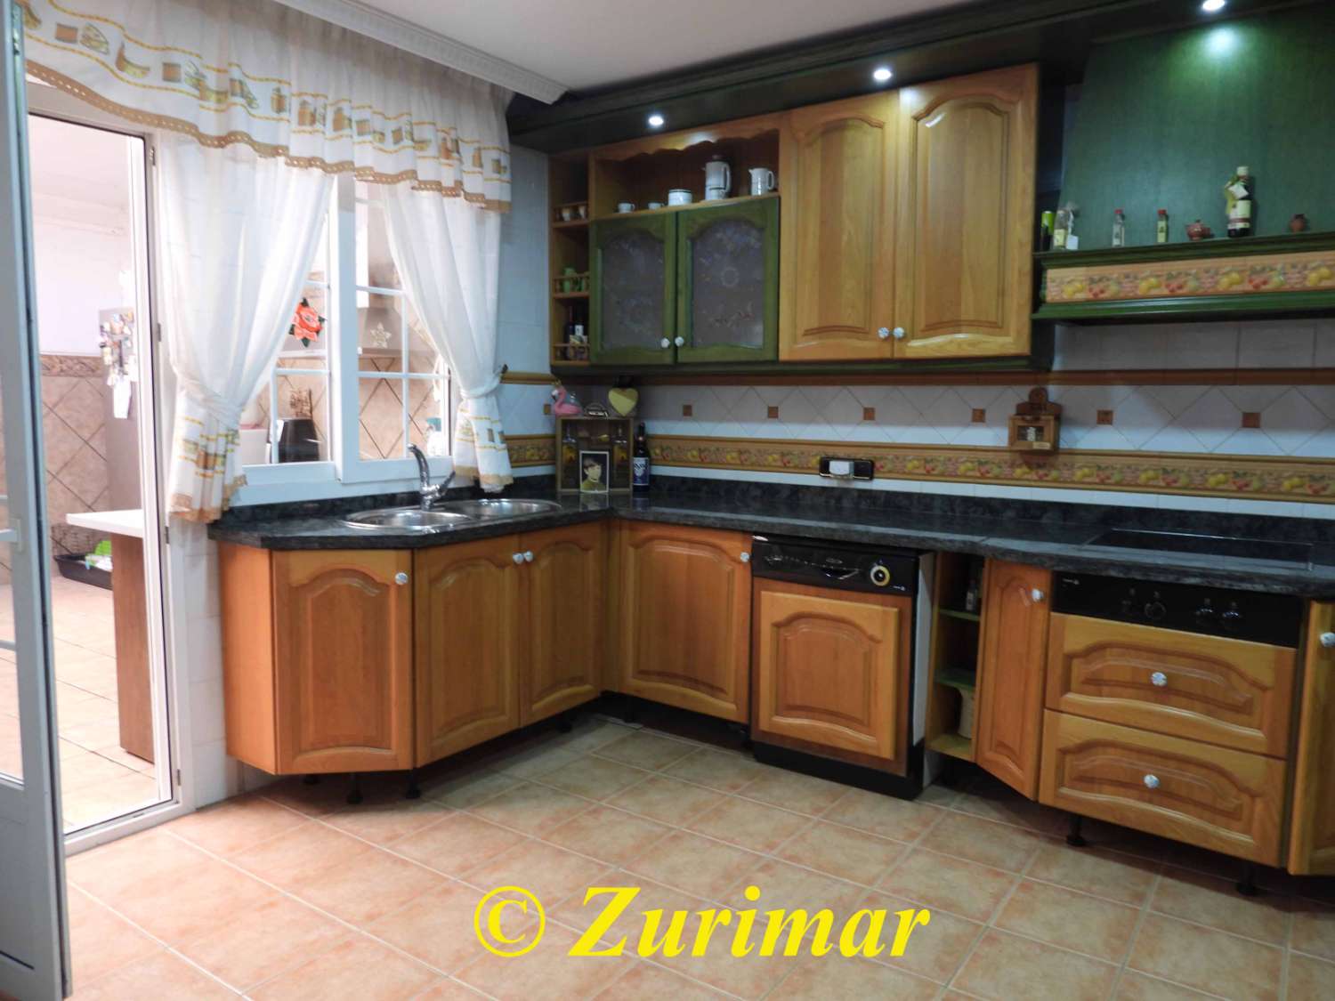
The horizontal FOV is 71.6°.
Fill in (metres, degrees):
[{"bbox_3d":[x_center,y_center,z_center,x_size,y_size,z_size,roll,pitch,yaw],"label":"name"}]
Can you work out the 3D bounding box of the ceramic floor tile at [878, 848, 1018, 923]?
[{"bbox_3d":[0.765,1.050,2.530,0.306,0.010,0.306,4,6,35],"label":"ceramic floor tile"}]

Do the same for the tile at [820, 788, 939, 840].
[{"bbox_3d":[0.689,1.014,2.981,0.306,0.010,0.306,4,6,34],"label":"tile"}]

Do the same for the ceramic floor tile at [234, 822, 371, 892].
[{"bbox_3d":[-1.030,1.008,2.623,0.300,0.010,0.300,4,6,35],"label":"ceramic floor tile"}]

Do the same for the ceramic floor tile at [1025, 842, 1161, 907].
[{"bbox_3d":[1.203,1.052,2.624,0.307,0.010,0.307,4,6,35],"label":"ceramic floor tile"}]

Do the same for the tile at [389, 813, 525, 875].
[{"bbox_3d":[-0.614,1.020,2.742,0.307,0.010,0.307,4,6,35],"label":"tile"}]

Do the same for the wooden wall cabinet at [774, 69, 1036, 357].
[{"bbox_3d":[0.897,-0.971,3.363,0.920,0.920,0.334,4,6,34],"label":"wooden wall cabinet"}]

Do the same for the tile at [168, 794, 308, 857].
[{"bbox_3d":[-1.282,0.989,2.797,0.300,0.010,0.300,4,6,35],"label":"tile"}]

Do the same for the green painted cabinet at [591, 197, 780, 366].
[{"bbox_3d":[0.142,-0.887,3.927,0.927,0.622,0.337,4,6,35],"label":"green painted cabinet"}]

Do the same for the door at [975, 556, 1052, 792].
[{"bbox_3d":[1.075,0.534,2.882,0.025,0.701,0.314,-1,5,-15],"label":"door"}]

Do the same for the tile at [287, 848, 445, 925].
[{"bbox_3d":[-0.792,1.041,2.487,0.307,0.010,0.307,4,6,35],"label":"tile"}]

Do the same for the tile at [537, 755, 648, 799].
[{"bbox_3d":[-0.259,0.977,3.251,0.306,0.010,0.306,4,6,34],"label":"tile"}]

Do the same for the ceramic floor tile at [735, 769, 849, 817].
[{"bbox_3d":[0.435,0.994,3.156,0.307,0.010,0.307,4,6,35],"label":"ceramic floor tile"}]

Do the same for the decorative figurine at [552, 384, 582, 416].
[{"bbox_3d":[-0.468,-0.465,4.300,0.142,0.148,0.075,0,5,-10],"label":"decorative figurine"}]

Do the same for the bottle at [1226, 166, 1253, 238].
[{"bbox_3d":[1.584,-0.821,2.559,0.062,0.200,0.060,4,6,35],"label":"bottle"}]

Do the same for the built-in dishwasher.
[{"bbox_3d":[0.707,0.549,3.382,0.600,0.839,0.580,4,6,35],"label":"built-in dishwasher"}]

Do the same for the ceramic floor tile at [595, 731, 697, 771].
[{"bbox_3d":[-0.082,0.956,3.508,0.306,0.010,0.306,4,6,34],"label":"ceramic floor tile"}]

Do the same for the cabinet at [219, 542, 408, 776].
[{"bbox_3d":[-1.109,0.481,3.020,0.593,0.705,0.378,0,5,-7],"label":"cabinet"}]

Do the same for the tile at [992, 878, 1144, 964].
[{"bbox_3d":[1.023,1.073,2.369,0.307,0.010,0.307,4,6,35],"label":"tile"}]

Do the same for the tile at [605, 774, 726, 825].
[{"bbox_3d":[-0.002,0.996,3.076,0.307,0.010,0.307,4,6,35],"label":"tile"}]

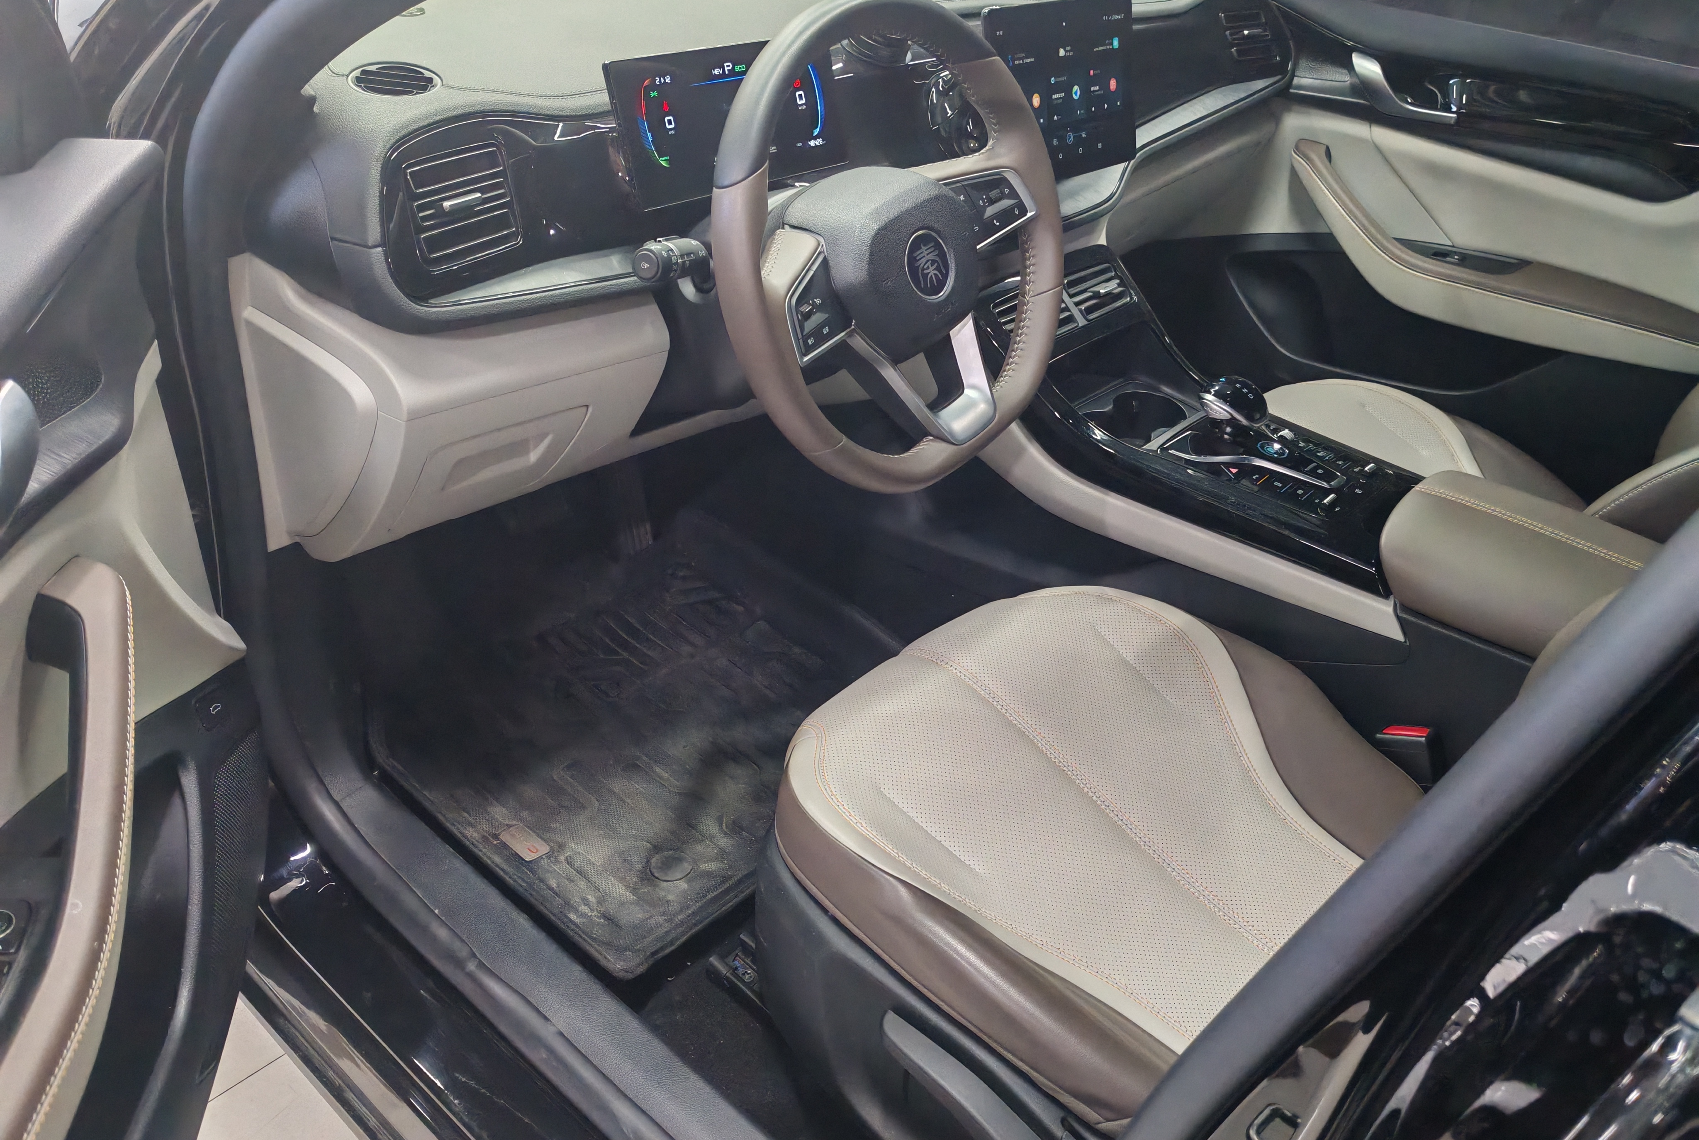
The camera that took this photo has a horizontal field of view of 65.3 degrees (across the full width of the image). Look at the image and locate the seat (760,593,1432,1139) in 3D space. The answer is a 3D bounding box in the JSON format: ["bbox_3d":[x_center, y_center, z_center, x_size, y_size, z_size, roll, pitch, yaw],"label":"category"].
[{"bbox_3d":[0.226,0.220,1.096,0.495,0.172,0.532,28,39,32],"label":"seat"}]

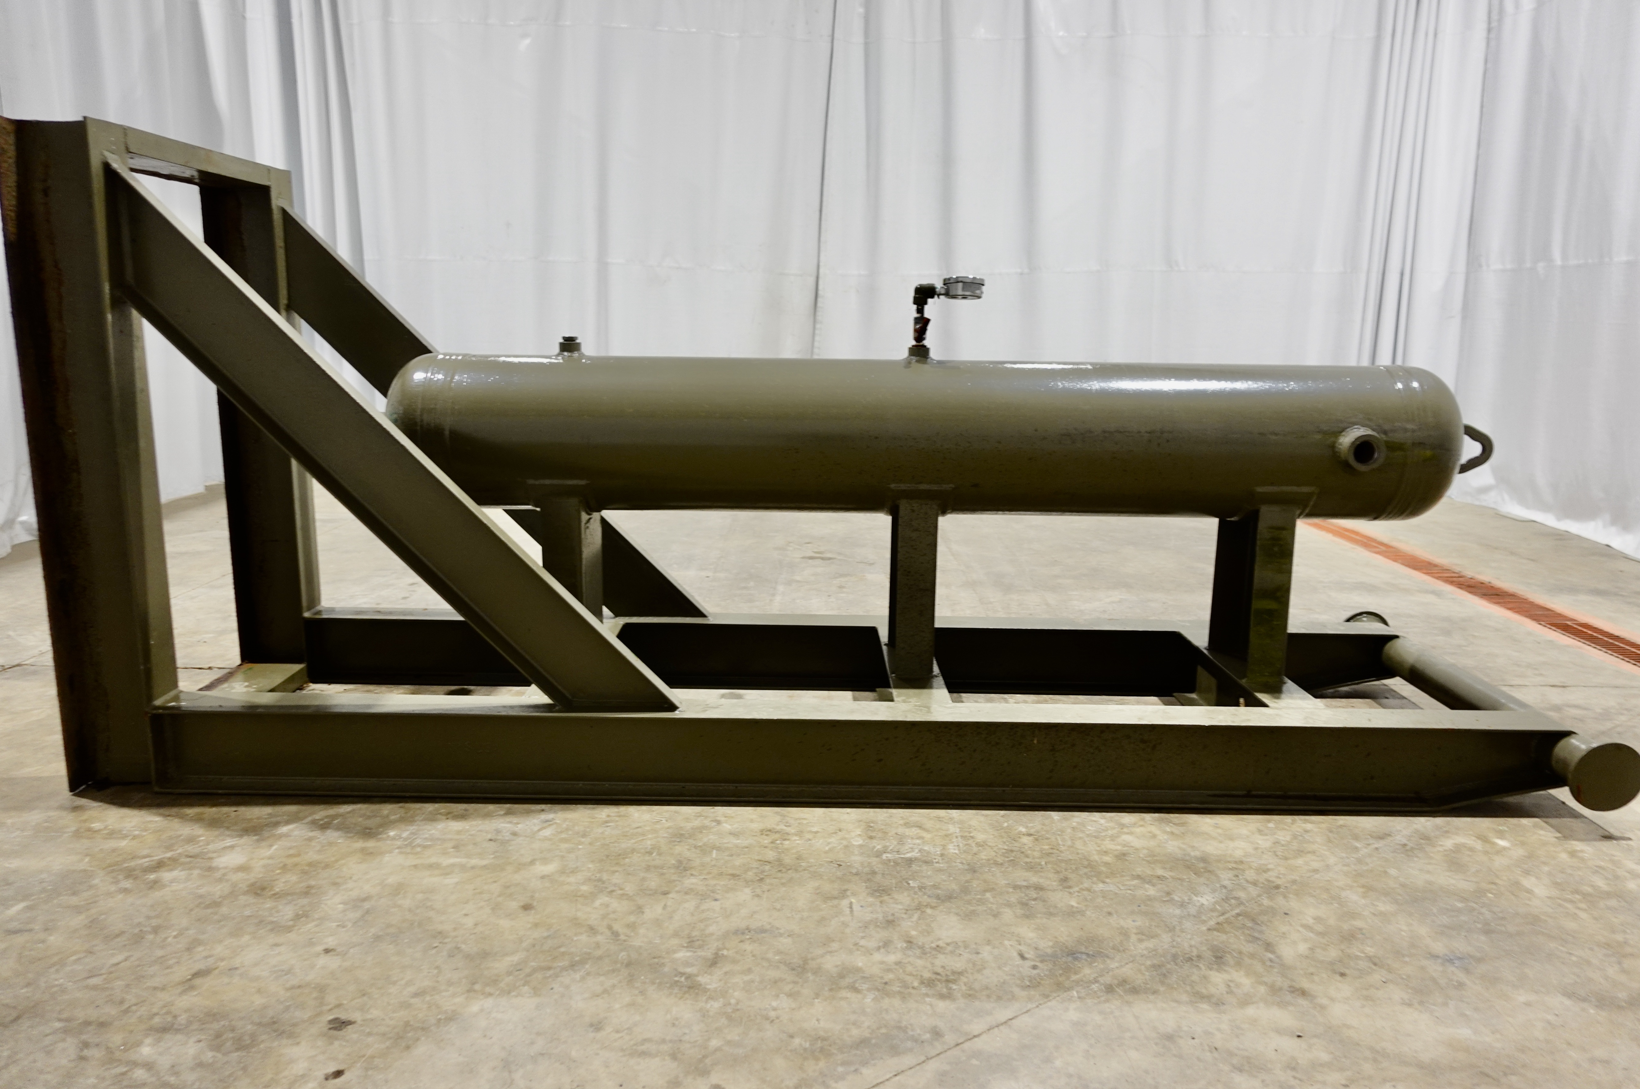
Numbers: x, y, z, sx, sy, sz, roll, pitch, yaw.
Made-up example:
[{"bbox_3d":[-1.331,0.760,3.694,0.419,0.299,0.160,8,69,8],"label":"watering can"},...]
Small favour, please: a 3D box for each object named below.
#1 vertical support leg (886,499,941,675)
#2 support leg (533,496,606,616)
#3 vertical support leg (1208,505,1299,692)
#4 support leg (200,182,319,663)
[{"bbox_3d":[0.251,0.093,2.944,0.101,0.458,0.260,1,12,-1],"label":"vertical support leg"},{"bbox_3d":[-0.659,0.076,2.925,0.101,0.458,0.260,1,12,-1],"label":"support leg"},{"bbox_3d":[1.172,0.111,2.962,0.101,0.458,0.260,1,12,-1],"label":"vertical support leg"},{"bbox_3d":[-1.635,-0.325,3.228,0.202,1.481,0.131,1,12,-1],"label":"support leg"}]

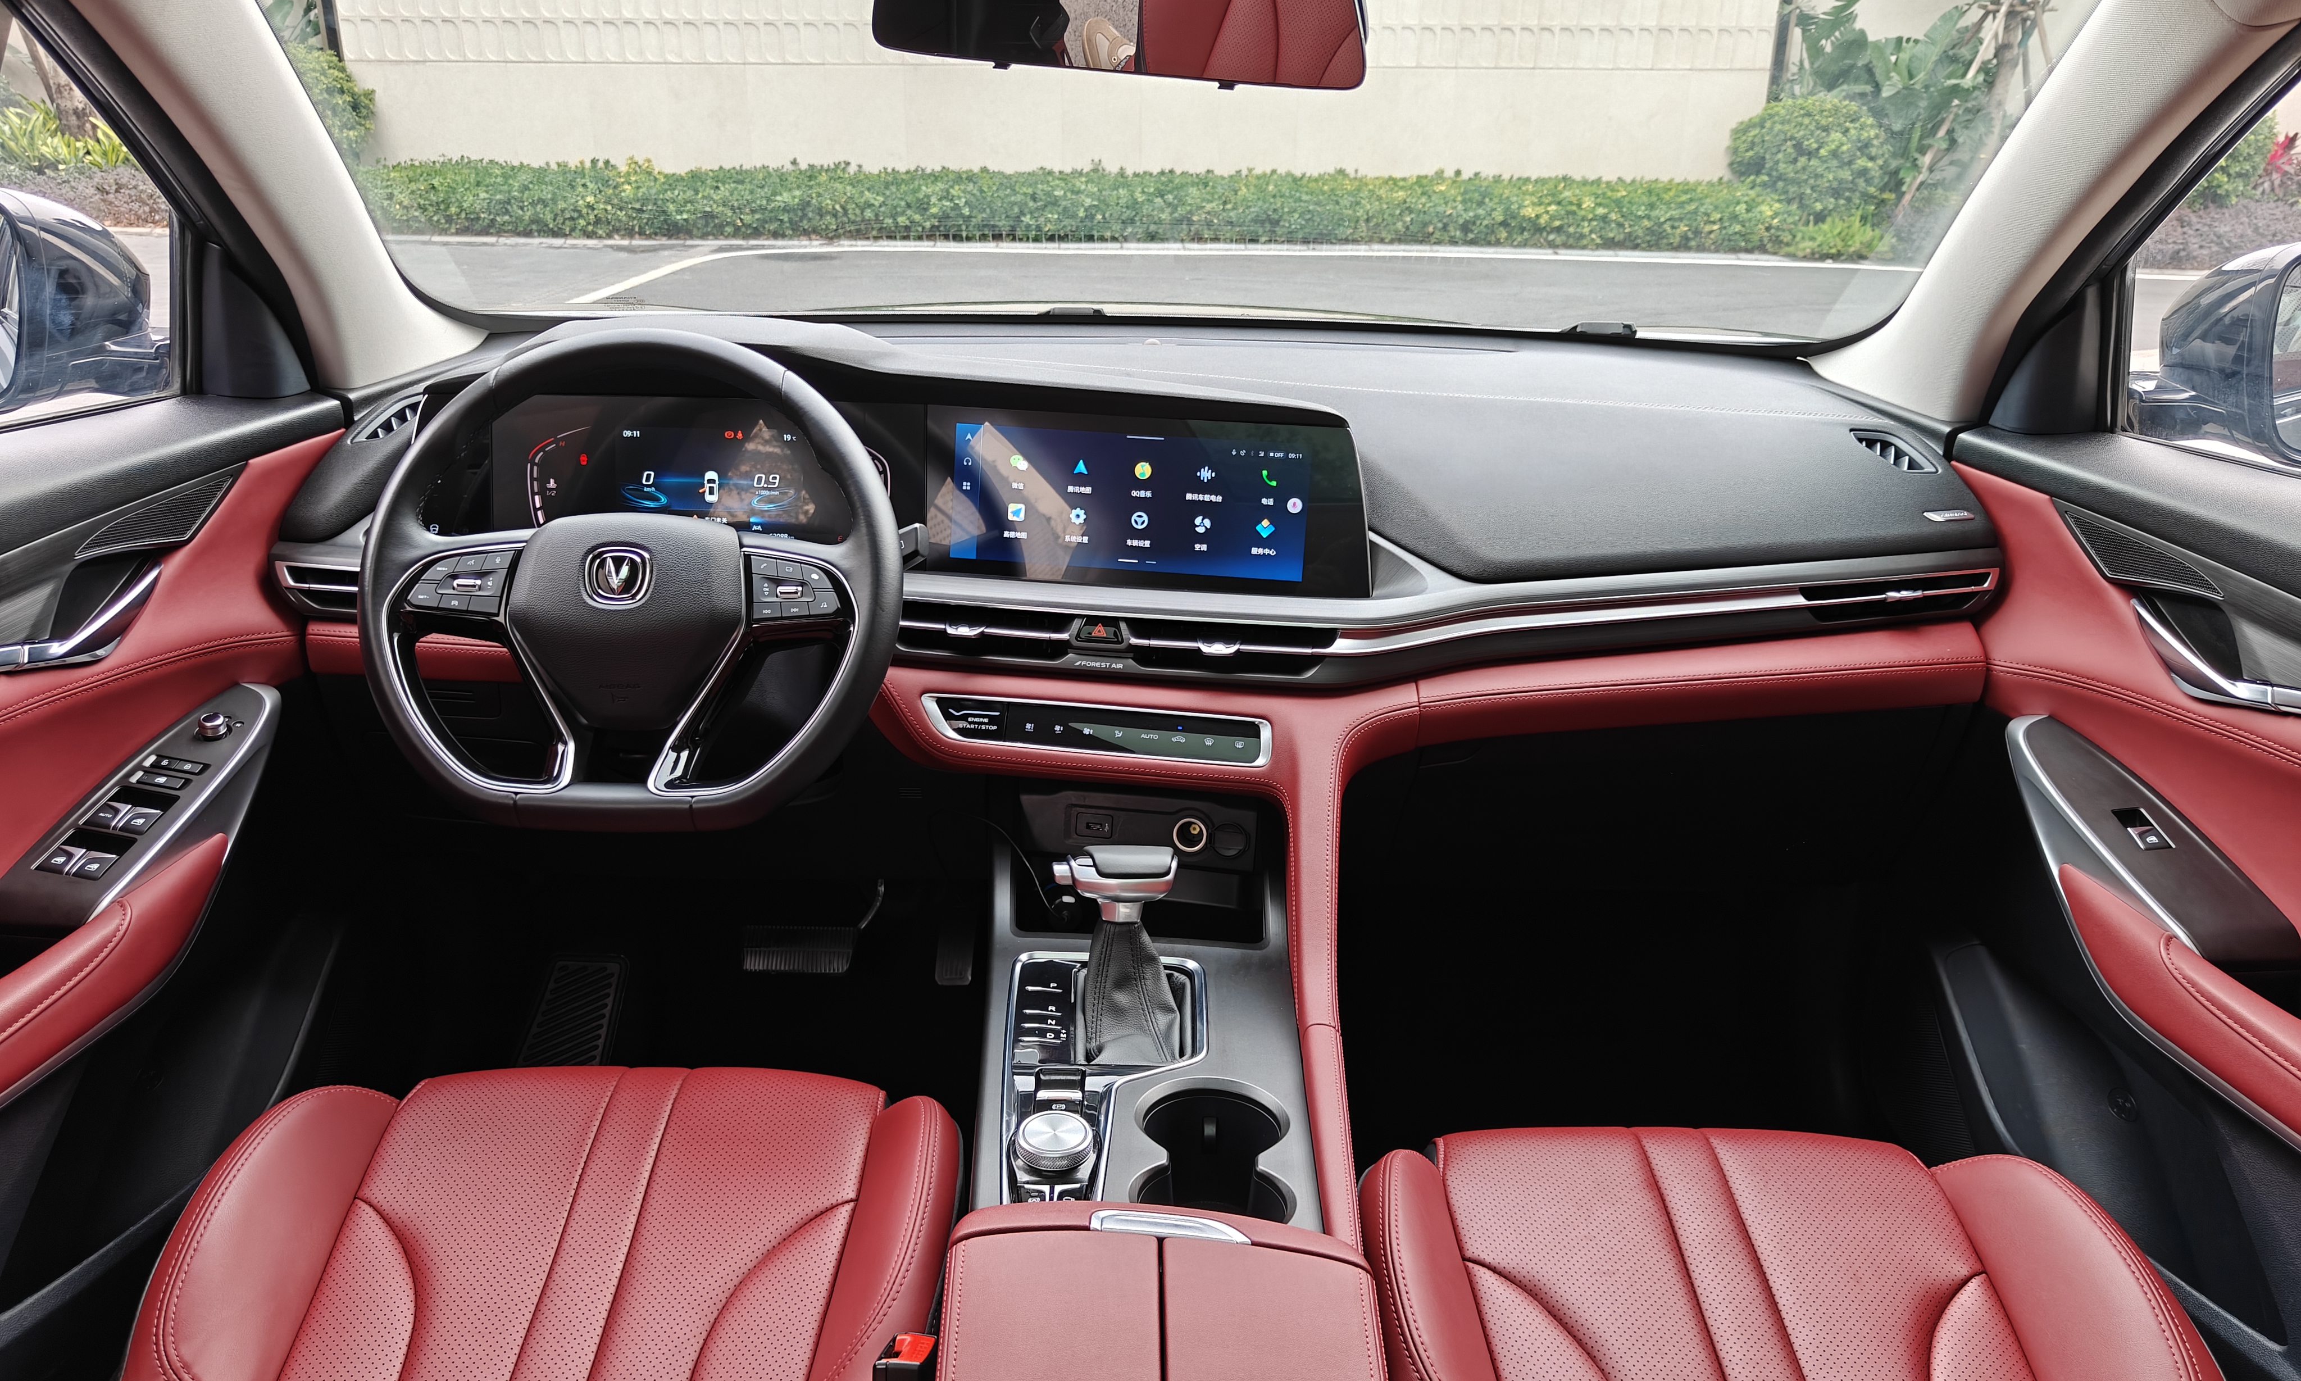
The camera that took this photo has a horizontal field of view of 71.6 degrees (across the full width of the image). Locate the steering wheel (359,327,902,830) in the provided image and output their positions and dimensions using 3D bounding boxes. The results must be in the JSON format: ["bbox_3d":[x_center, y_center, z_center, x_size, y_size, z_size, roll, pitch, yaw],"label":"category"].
[{"bbox_3d":[-0.356,-0.071,1.121,0.370,0.350,0.105,1,-10,-1],"label":"steering wheel"}]

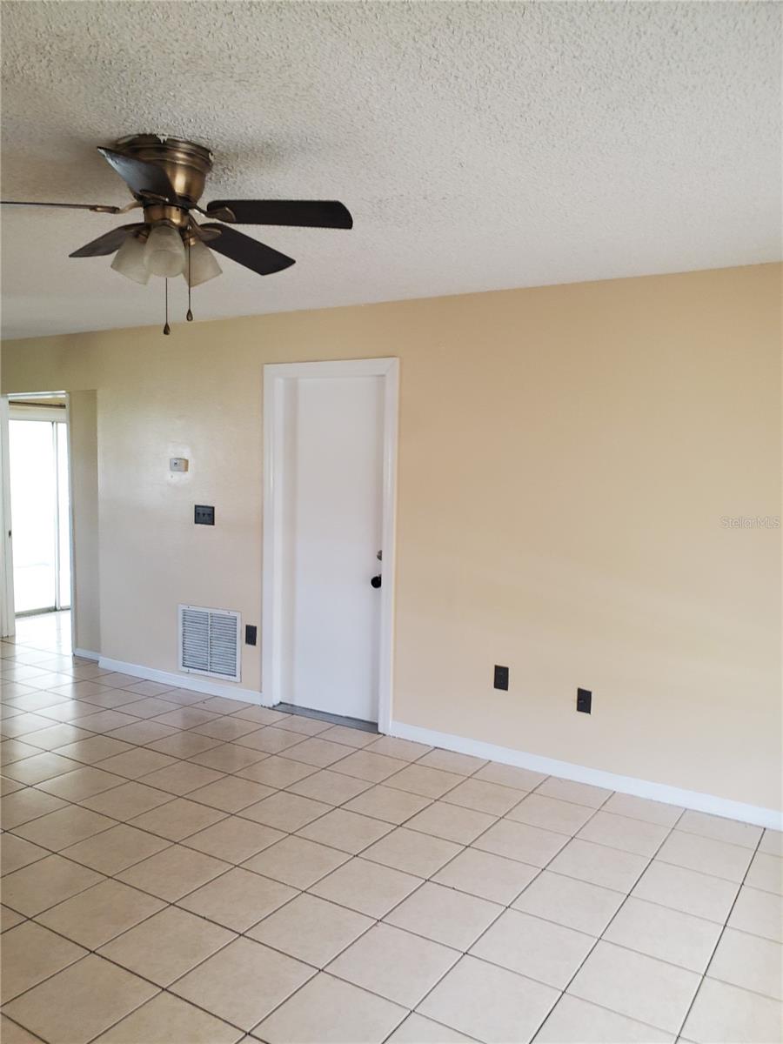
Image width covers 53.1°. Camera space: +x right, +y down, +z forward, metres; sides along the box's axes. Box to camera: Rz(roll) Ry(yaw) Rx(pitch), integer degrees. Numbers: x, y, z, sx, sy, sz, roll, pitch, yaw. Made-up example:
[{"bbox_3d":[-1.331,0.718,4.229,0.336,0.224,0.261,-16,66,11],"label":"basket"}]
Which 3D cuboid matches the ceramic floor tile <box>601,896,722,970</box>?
[{"bbox_3d":[0.895,1.355,2.581,0.319,0.010,0.319,3,4,32],"label":"ceramic floor tile"}]

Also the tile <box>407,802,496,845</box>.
[{"bbox_3d":[0.264,1.327,3.458,0.323,0.010,0.323,4,6,33],"label":"tile"}]

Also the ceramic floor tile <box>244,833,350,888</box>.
[{"bbox_3d":[-0.362,1.304,3.005,0.319,0.010,0.319,3,4,32],"label":"ceramic floor tile"}]

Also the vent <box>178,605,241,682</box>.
[{"bbox_3d":[-1.211,0.802,5.180,0.562,0.455,0.020,4,4,32],"label":"vent"}]

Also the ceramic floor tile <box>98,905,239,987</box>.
[{"bbox_3d":[-0.701,1.331,2.468,0.319,0.010,0.319,3,4,32],"label":"ceramic floor tile"}]

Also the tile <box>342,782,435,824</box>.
[{"bbox_3d":[-0.015,1.297,3.599,0.321,0.010,0.321,3,4,33],"label":"tile"}]

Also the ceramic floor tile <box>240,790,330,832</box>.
[{"bbox_3d":[-0.473,1.300,3.517,0.320,0.010,0.320,4,5,31],"label":"ceramic floor tile"}]

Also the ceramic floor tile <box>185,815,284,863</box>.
[{"bbox_3d":[-0.650,1.319,3.251,0.320,0.010,0.320,4,5,31],"label":"ceramic floor tile"}]

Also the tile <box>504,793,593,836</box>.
[{"bbox_3d":[0.716,1.317,3.525,0.321,0.010,0.321,3,4,33],"label":"tile"}]

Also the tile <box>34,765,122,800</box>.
[{"bbox_3d":[-1.455,1.240,3.700,0.319,0.010,0.319,3,4,32],"label":"tile"}]

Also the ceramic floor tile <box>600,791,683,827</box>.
[{"bbox_3d":[1.154,1.323,3.596,0.321,0.010,0.248,3,4,33],"label":"ceramic floor tile"}]

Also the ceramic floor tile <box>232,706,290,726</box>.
[{"bbox_3d":[-0.799,1.196,4.829,0.323,0.010,0.264,4,6,33],"label":"ceramic floor tile"}]

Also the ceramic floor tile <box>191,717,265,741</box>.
[{"bbox_3d":[-0.957,1.206,4.561,0.320,0.010,0.320,4,5,31],"label":"ceramic floor tile"}]

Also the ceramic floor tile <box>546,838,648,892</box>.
[{"bbox_3d":[0.813,1.347,3.073,0.321,0.010,0.321,3,4,33],"label":"ceramic floor tile"}]

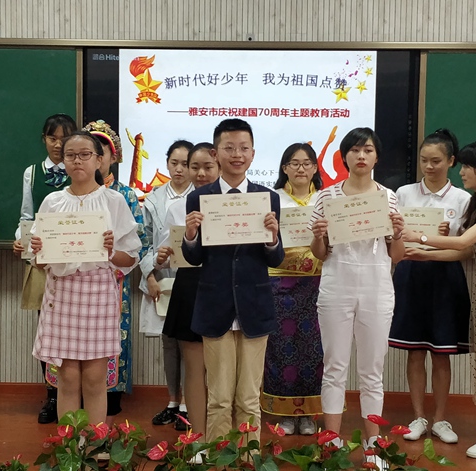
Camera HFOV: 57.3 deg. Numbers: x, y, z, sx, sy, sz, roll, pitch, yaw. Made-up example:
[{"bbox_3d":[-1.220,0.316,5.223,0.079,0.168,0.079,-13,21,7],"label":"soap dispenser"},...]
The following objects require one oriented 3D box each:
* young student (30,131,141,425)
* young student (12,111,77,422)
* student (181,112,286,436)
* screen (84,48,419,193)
[{"bbox_3d":[-0.684,0.254,1.940,0.470,1.444,0.380,1,1,8],"label":"young student"},{"bbox_3d":[-0.972,0.163,2.320,0.460,1.636,0.330,1,1,0],"label":"young student"},{"bbox_3d":[-0.020,0.243,1.920,0.460,1.517,0.360,1,1,3],"label":"student"},{"bbox_3d":[0.081,-0.539,2.620,2.010,1.173,0.080,1,1,1],"label":"screen"}]

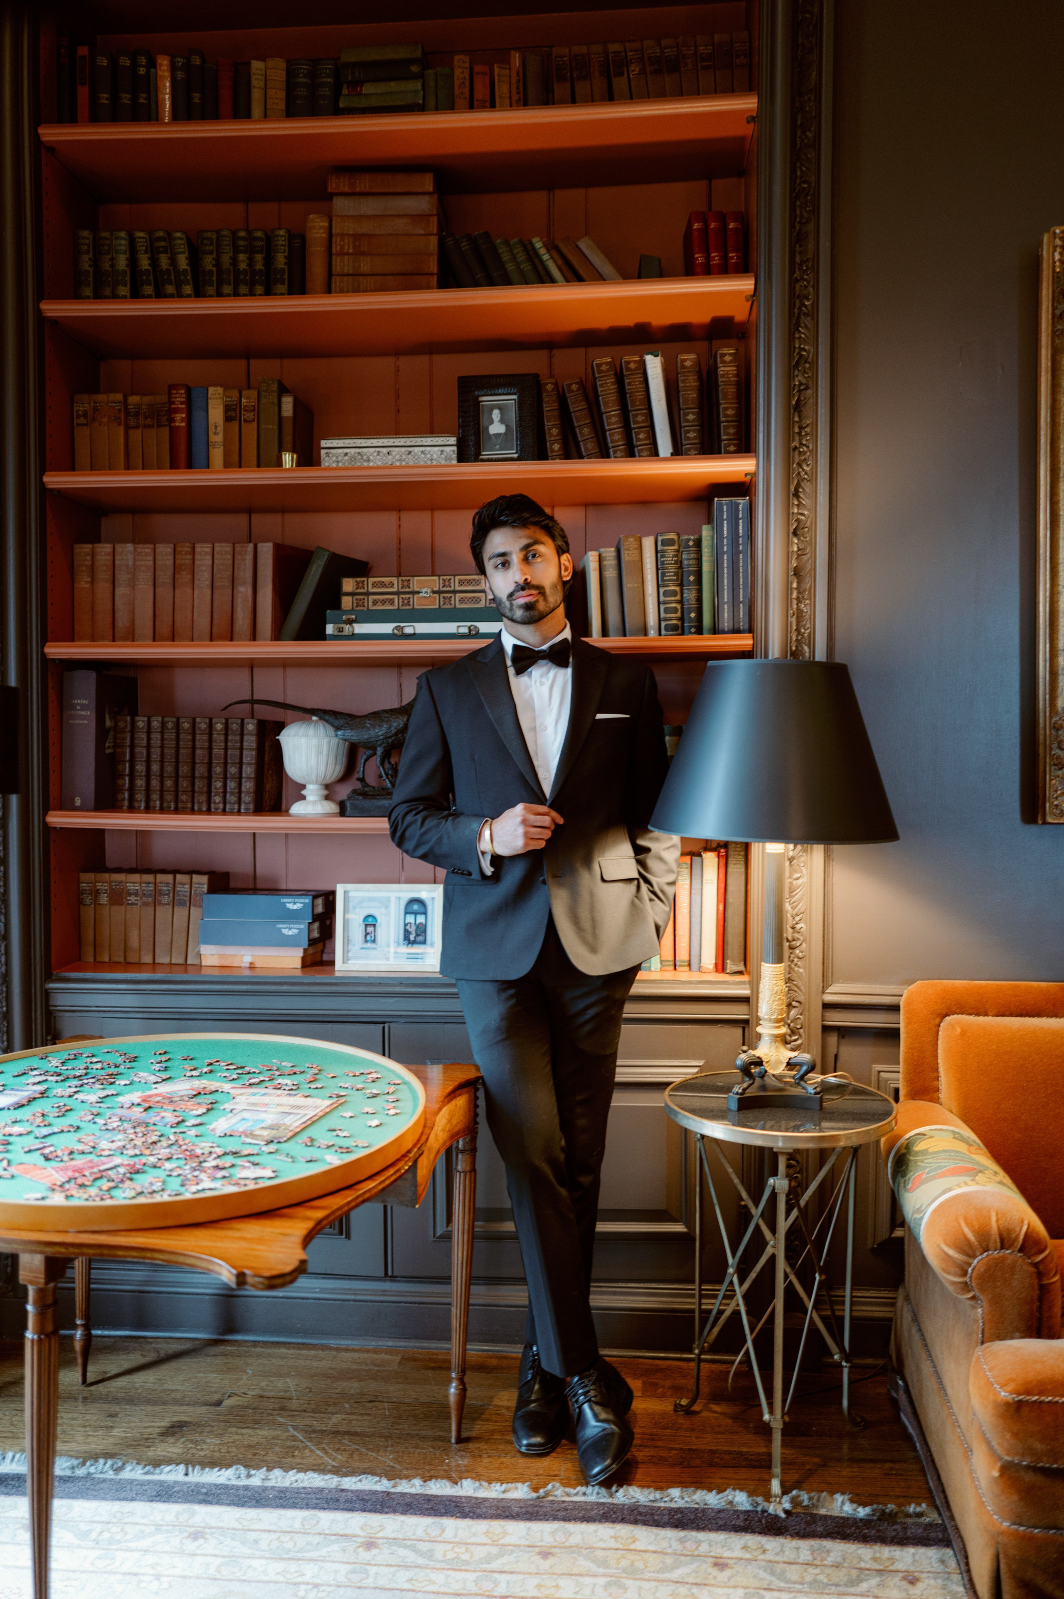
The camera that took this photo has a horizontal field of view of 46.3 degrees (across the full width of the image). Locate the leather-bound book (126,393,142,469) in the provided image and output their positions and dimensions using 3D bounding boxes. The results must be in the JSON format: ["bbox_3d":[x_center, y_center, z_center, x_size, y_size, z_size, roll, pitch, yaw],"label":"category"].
[{"bbox_3d":[-0.926,-0.846,2.995,0.036,0.213,0.145,0,2,5],"label":"leather-bound book"}]

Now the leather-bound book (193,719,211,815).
[{"bbox_3d":[-0.735,-0.080,2.879,0.034,0.209,0.155,2,2,8],"label":"leather-bound book"}]

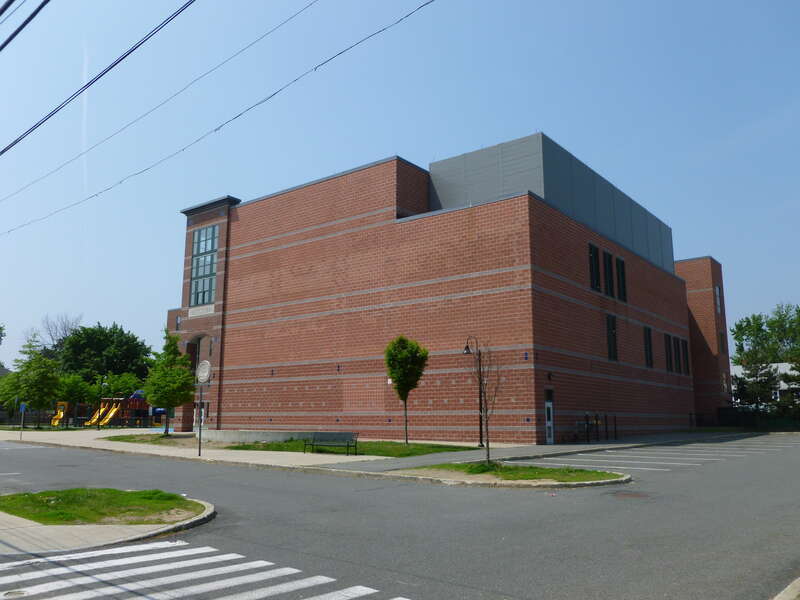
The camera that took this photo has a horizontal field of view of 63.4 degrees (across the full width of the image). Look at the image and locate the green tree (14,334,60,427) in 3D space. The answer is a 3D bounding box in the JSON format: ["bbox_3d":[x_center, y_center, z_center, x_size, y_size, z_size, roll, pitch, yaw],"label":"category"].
[{"bbox_3d":[-34.158,7.725,61.794,3.999,8.919,3.999,-8,-13,38],"label":"green tree"}]

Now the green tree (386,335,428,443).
[{"bbox_3d":[0.335,4.382,31.768,2.135,5.261,2.135,0,-10,0],"label":"green tree"}]

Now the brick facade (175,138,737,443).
[{"bbox_3d":[5.854,2.614,56.050,32.500,17.400,36.900,-8,-13,38],"label":"brick facade"}]

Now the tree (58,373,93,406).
[{"bbox_3d":[-31.179,9.707,62.480,3.278,5.392,3.278,-8,-13,38],"label":"tree"}]

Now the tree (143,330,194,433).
[{"bbox_3d":[-15.122,5.455,42.916,3.247,6.916,3.247,-8,-13,38],"label":"tree"}]

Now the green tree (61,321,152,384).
[{"bbox_3d":[-43.946,10.874,96.353,13.513,15.197,13.513,-8,-13,38],"label":"green tree"}]

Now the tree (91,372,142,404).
[{"bbox_3d":[-33.287,11.719,76.557,5.635,6.259,5.635,-8,-13,38],"label":"tree"}]

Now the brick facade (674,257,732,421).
[{"bbox_3d":[28.002,4.224,60.632,4.300,15.600,4.100,-8,-13,38],"label":"brick facade"}]

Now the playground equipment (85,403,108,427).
[{"bbox_3d":[-31.893,12.053,68.000,0.800,2.500,2.600,-6,-12,30],"label":"playground equipment"}]

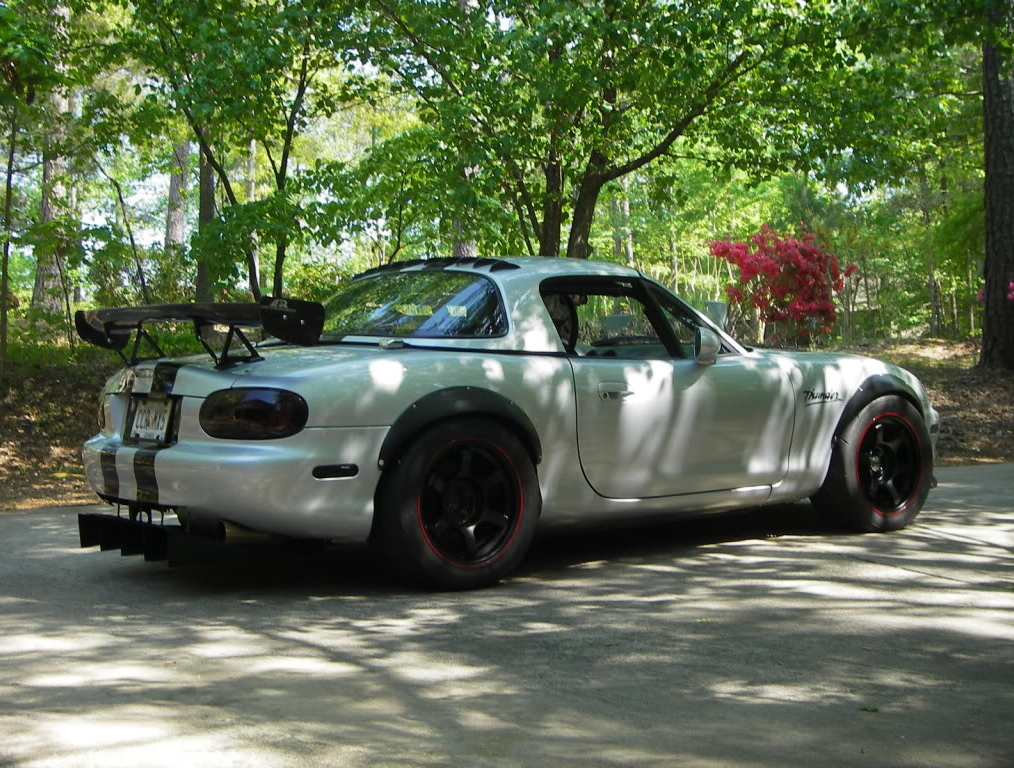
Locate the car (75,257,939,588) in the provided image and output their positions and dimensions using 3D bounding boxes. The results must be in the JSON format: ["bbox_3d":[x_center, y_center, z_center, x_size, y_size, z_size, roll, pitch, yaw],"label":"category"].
[{"bbox_3d":[0.229,0.074,6.194,3.970,1.210,1.710,-2,2,-37],"label":"car"}]

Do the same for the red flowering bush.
[{"bbox_3d":[3.369,-1.182,17.300,1.720,1.460,1.550,0,2,11],"label":"red flowering bush"}]

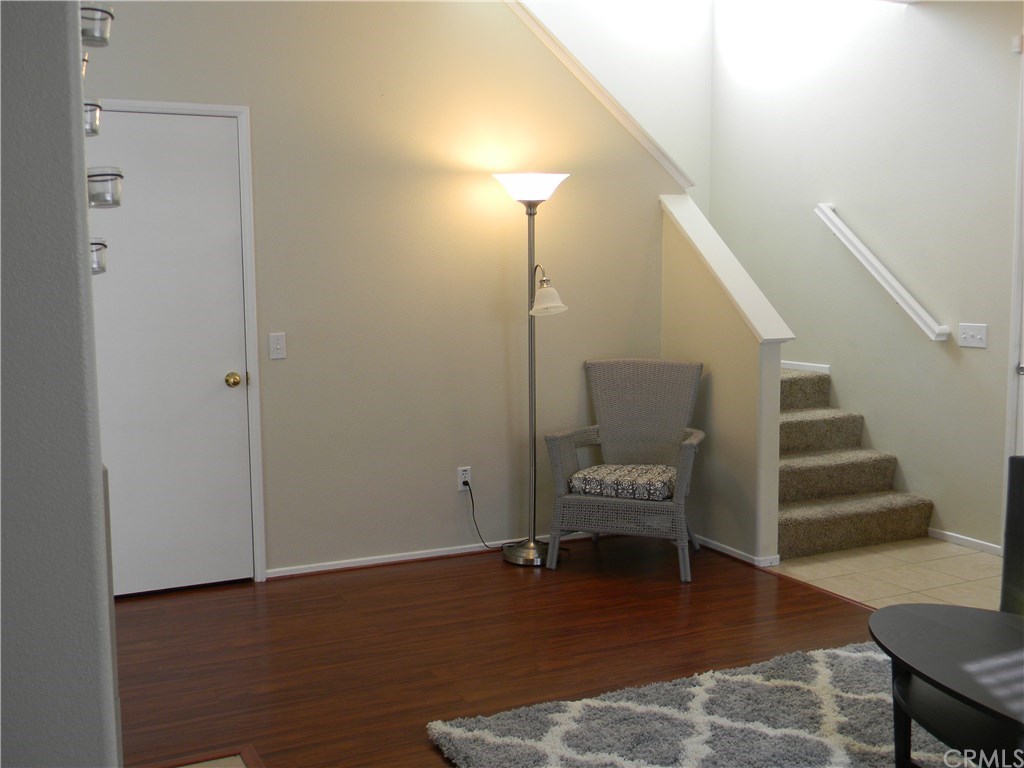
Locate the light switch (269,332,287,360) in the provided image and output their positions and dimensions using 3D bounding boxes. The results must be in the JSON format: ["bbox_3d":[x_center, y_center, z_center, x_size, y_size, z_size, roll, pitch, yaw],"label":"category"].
[{"bbox_3d":[-1.036,-0.166,4.717,0.072,0.115,0.016,-3,7,-25],"label":"light switch"}]

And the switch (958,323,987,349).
[{"bbox_3d":[2.219,-0.231,5.138,0.018,0.115,0.160,-3,7,-25],"label":"switch"}]

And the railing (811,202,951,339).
[{"bbox_3d":[1.928,-0.617,5.621,0.090,0.058,1.130,-3,45,-25],"label":"railing"}]

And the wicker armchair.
[{"bbox_3d":[0.572,0.374,5.020,0.700,0.930,0.630,2,6,20],"label":"wicker armchair"}]

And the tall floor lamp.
[{"bbox_3d":[0.090,-0.068,5.015,0.350,1.820,0.350,0,6,0],"label":"tall floor lamp"}]

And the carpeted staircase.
[{"bbox_3d":[1.482,0.382,5.582,1.030,0.780,1.020,-3,7,-25],"label":"carpeted staircase"}]

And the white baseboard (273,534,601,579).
[{"bbox_3d":[-0.171,0.803,5.236,2.080,0.045,0.014,-3,7,-25],"label":"white baseboard"}]

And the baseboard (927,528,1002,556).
[{"bbox_3d":[2.229,0.783,5.251,0.014,0.042,0.420,-3,7,-25],"label":"baseboard"}]

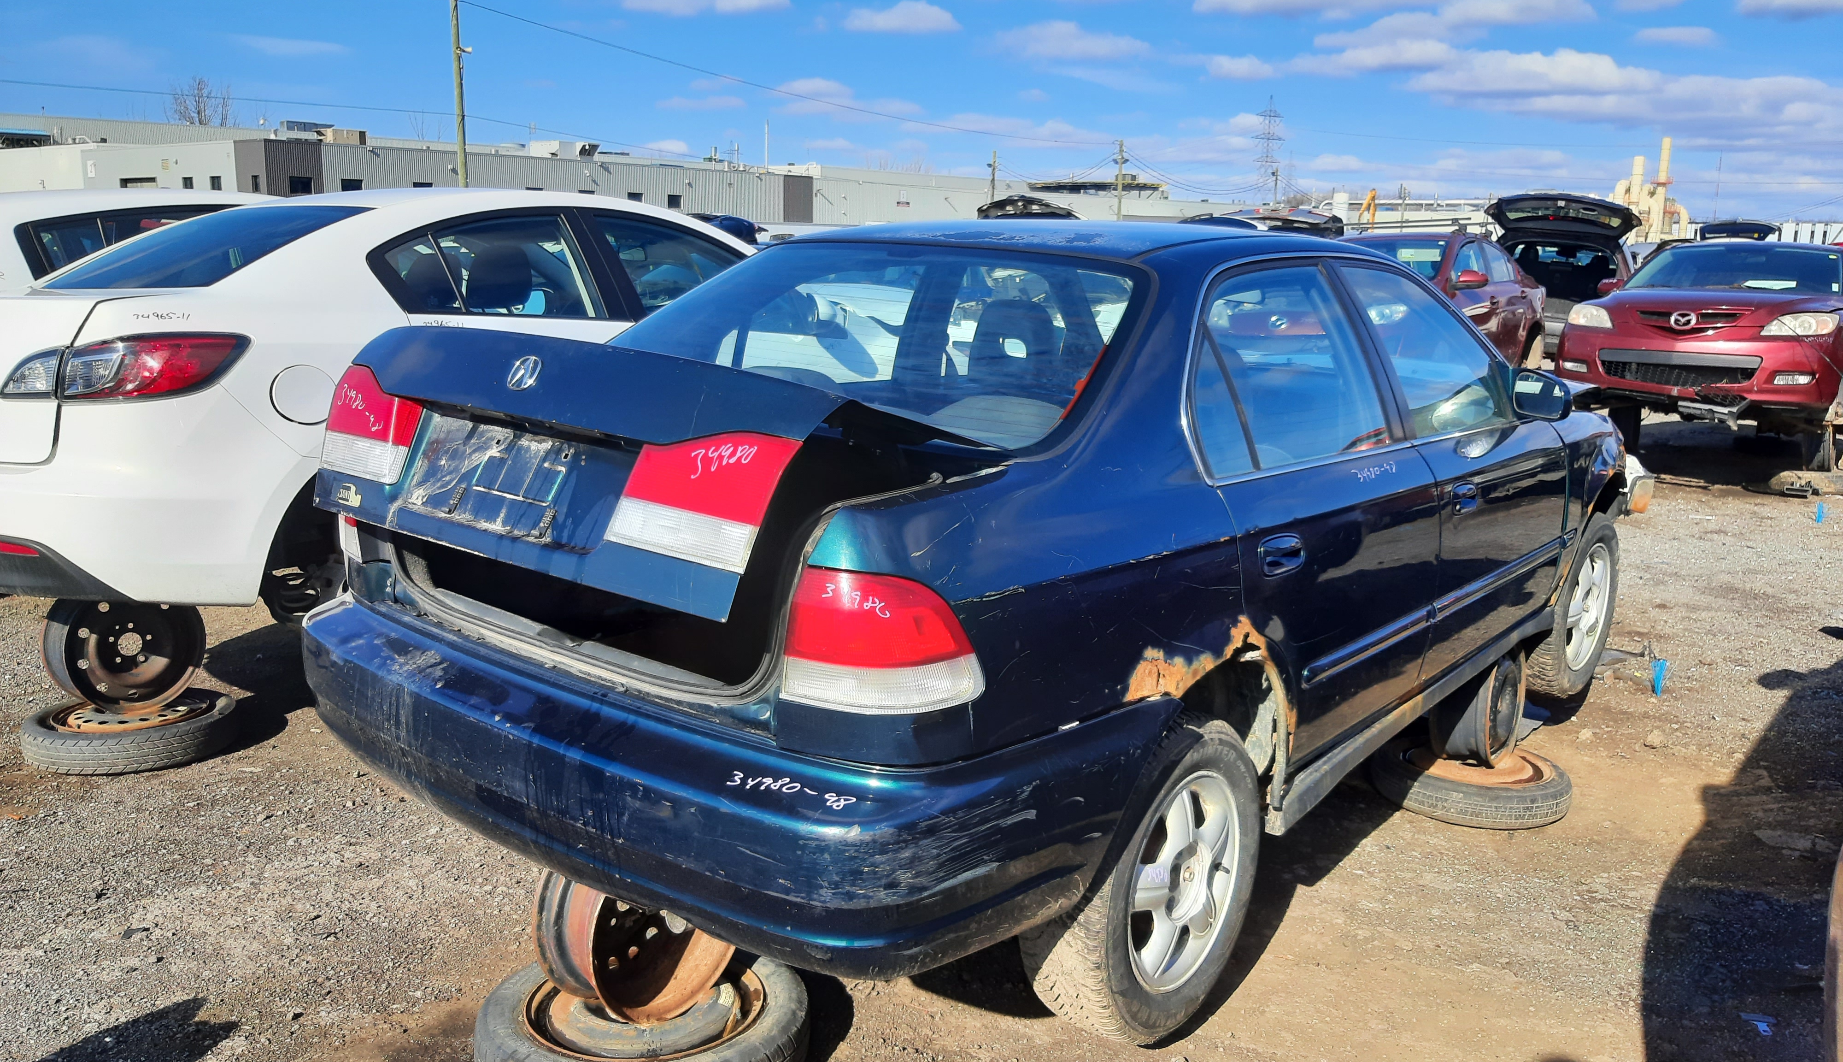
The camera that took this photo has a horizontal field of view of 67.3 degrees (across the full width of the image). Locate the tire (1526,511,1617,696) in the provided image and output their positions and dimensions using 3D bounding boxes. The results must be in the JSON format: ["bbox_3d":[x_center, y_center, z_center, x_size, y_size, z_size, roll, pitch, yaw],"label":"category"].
[{"bbox_3d":[2.129,0.243,4.607,0.195,0.612,0.612,12,16,41],"label":"tire"}]

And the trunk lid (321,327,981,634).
[{"bbox_3d":[-0.507,-0.111,2.492,1.250,0.379,0.578,11,1,39],"label":"trunk lid"}]

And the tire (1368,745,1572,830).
[{"bbox_3d":[1.485,0.671,3.761,0.518,0.117,0.518,12,16,39],"label":"tire"}]

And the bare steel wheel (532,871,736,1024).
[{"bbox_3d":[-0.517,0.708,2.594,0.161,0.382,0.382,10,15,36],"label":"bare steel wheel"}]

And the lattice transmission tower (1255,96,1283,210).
[{"bbox_3d":[97.407,-103.022,393.776,9.300,40.000,6.500,4,13,13],"label":"lattice transmission tower"}]

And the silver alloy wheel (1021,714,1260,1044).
[{"bbox_3d":[0.431,0.649,2.649,0.195,0.612,0.612,11,16,39],"label":"silver alloy wheel"}]

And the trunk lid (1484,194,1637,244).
[{"bbox_3d":[6.084,-2.957,13.100,1.380,0.360,0.880,12,1,30],"label":"trunk lid"}]

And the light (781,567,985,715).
[{"bbox_3d":[-0.063,0.157,1.973,0.230,0.220,0.212,11,16,39],"label":"light"}]

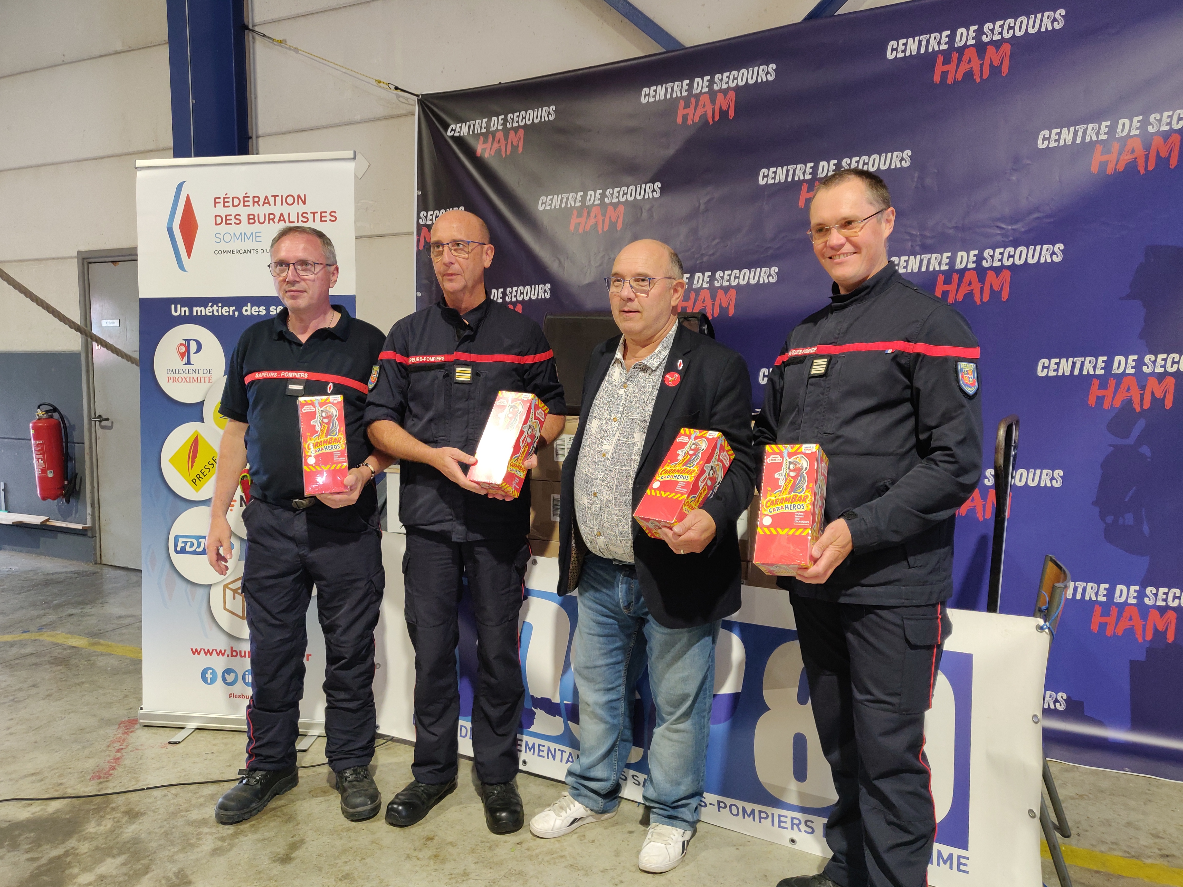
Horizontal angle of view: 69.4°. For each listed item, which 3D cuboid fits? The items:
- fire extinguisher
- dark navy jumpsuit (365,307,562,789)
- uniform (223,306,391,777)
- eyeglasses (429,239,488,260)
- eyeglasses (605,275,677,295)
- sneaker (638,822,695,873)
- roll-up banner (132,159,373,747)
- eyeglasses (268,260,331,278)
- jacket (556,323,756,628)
[{"bbox_3d":[-3.816,0.065,6.040,0.270,0.680,0.210,1,4,20],"label":"fire extinguisher"},{"bbox_3d":[-0.368,0.312,2.499,0.570,1.470,0.400,0,4,-3],"label":"dark navy jumpsuit"},{"bbox_3d":[-0.845,0.310,2.529,0.500,1.430,0.360,0,4,-5],"label":"uniform"},{"bbox_3d":[-0.370,-0.547,2.456,0.142,0.046,0.145,1,7,19],"label":"eyeglasses"},{"bbox_3d":[0.137,-0.414,2.223,0.142,0.046,0.145,8,14,37],"label":"eyeglasses"},{"bbox_3d":[0.213,1.056,2.366,0.112,0.115,0.295,1,4,16],"label":"sneaker"},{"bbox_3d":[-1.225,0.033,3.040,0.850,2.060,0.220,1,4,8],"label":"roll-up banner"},{"bbox_3d":[-0.820,-0.489,2.433,0.142,0.045,0.145,-2,8,5],"label":"eyeglasses"},{"bbox_3d":[0.165,0.072,2.281,0.560,0.810,0.420,2,5,31],"label":"jacket"}]

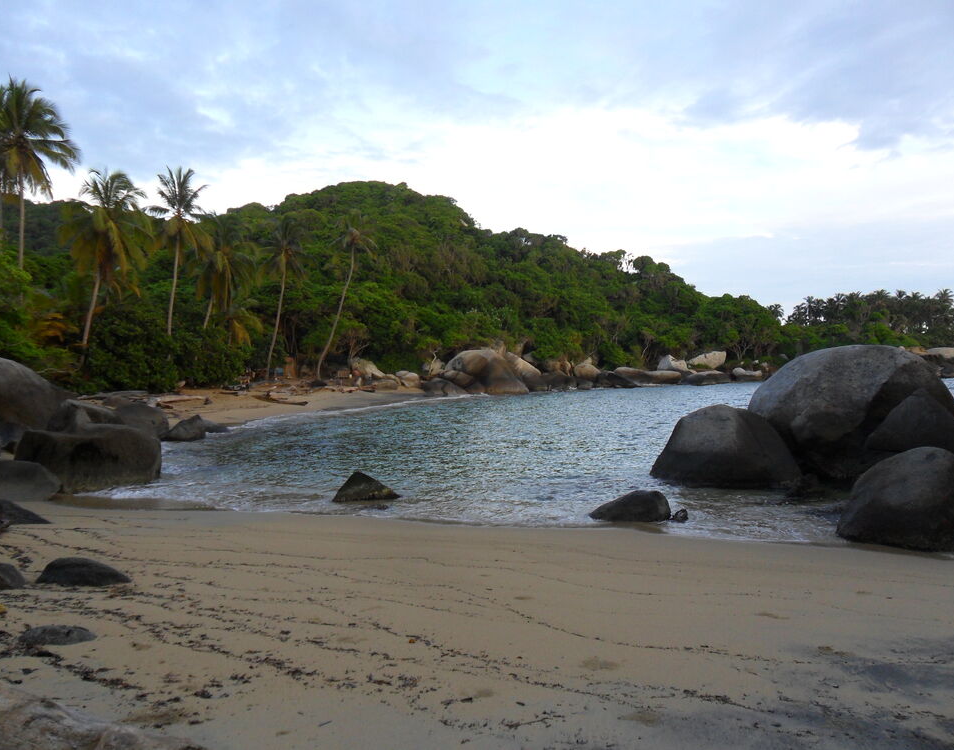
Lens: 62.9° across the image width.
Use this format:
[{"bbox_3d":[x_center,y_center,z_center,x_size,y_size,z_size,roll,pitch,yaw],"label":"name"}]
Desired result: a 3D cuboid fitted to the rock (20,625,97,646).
[{"bbox_3d":[-2.420,1.500,4.500,0.400,0.090,0.250,0,1,-28],"label":"rock"}]

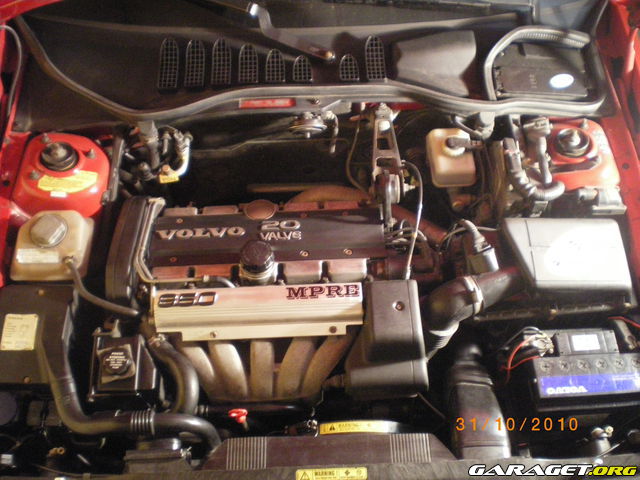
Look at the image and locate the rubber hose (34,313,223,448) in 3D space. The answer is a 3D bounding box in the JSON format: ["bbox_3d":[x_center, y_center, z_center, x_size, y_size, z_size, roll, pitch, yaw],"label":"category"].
[{"bbox_3d":[-0.368,0.285,1.320,0.345,0.130,0.230,-2,50,-1],"label":"rubber hose"}]

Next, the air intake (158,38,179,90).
[{"bbox_3d":[-0.357,-0.416,1.573,0.044,0.020,0.134,-2,72,-2],"label":"air intake"}]

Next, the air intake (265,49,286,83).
[{"bbox_3d":[-0.105,-0.408,1.578,0.046,0.020,0.079,-2,72,-2],"label":"air intake"}]

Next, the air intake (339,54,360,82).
[{"bbox_3d":[0.072,-0.419,1.620,0.050,0.018,0.078,-2,71,-1],"label":"air intake"}]

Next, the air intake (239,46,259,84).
[{"bbox_3d":[-0.169,-0.416,1.578,0.046,0.020,0.099,-2,72,-2],"label":"air intake"}]

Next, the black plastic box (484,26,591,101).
[{"bbox_3d":[0.513,-0.395,1.570,0.215,0.075,0.180,-1,60,0],"label":"black plastic box"}]

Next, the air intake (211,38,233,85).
[{"bbox_3d":[-0.235,-0.419,1.577,0.046,0.020,0.109,-2,72,-2],"label":"air intake"}]

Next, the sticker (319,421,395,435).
[{"bbox_3d":[0.067,0.343,1.215,0.137,0.008,0.024,-2,64,-2],"label":"sticker"}]

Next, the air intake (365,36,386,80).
[{"bbox_3d":[0.138,-0.446,1.635,0.050,0.022,0.125,-2,77,-1],"label":"air intake"}]

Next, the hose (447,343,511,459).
[{"bbox_3d":[0.315,0.319,1.330,0.105,0.120,0.240,-2,50,-1],"label":"hose"}]

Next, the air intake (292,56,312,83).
[{"bbox_3d":[-0.043,-0.417,1.620,0.050,0.018,0.078,-2,71,-1],"label":"air intake"}]

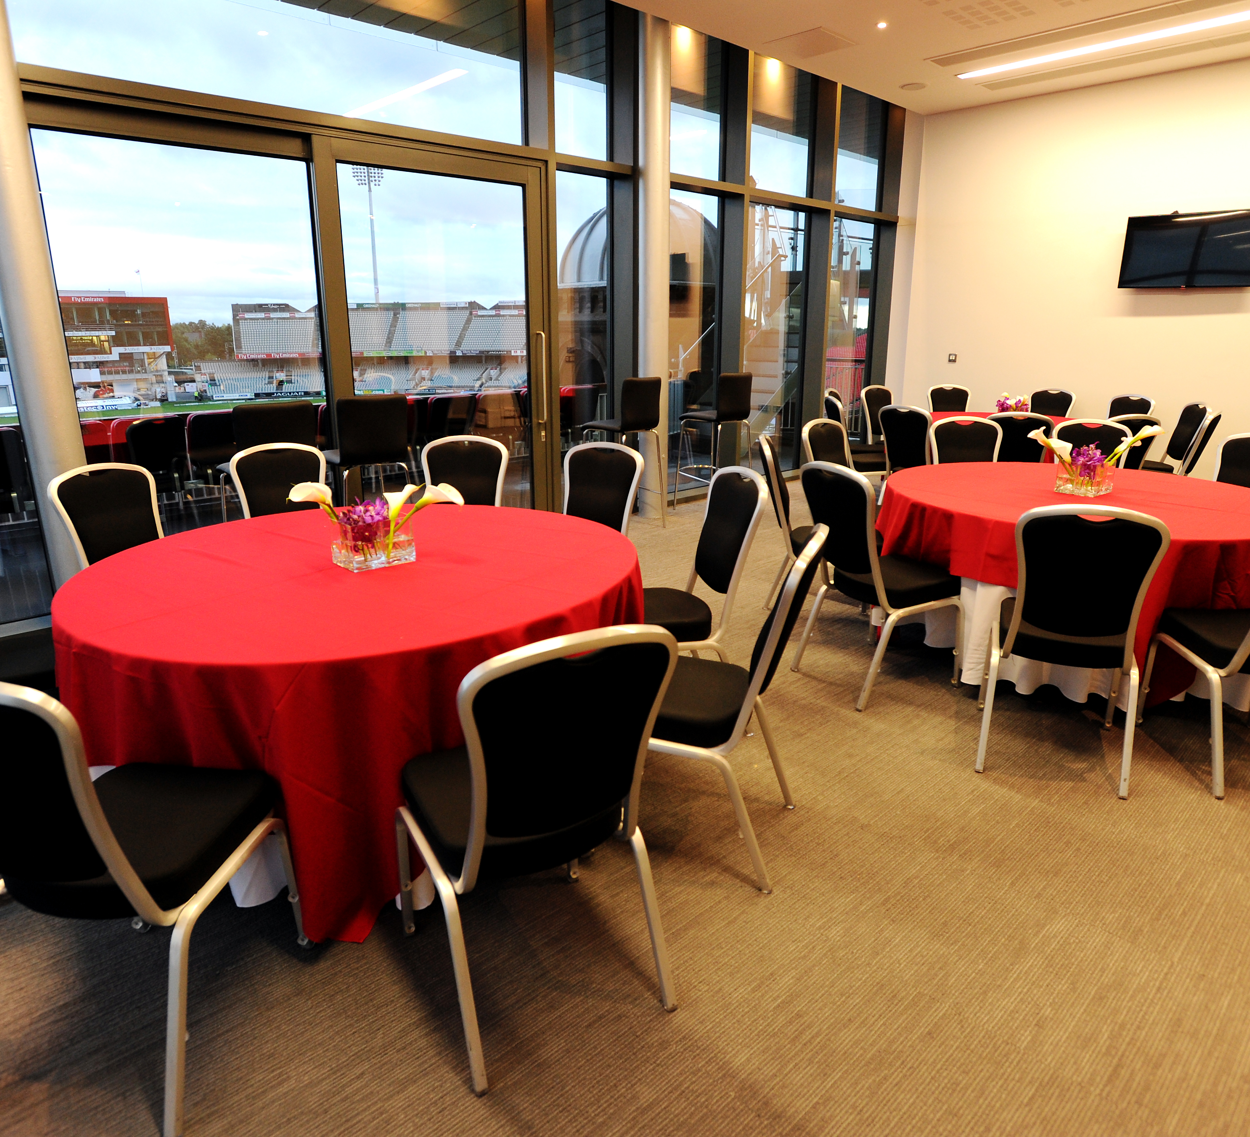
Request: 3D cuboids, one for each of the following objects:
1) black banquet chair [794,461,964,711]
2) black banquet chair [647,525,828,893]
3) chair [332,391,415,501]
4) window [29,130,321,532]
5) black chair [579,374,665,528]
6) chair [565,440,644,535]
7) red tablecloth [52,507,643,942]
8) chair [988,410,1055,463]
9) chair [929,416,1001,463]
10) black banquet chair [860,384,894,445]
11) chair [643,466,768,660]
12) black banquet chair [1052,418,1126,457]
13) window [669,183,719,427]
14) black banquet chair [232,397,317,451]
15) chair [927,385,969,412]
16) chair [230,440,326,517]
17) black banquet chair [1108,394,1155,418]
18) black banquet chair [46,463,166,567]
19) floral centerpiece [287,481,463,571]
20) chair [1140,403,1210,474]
[{"bbox_3d":[1.088,0.017,3.424,0.570,0.963,0.464,-8,18,-25],"label":"black banquet chair"},{"bbox_3d":[0.234,0.328,2.259,0.575,0.945,0.455,6,17,19],"label":"black banquet chair"},{"bbox_3d":[-1.512,-0.424,4.570,0.500,1.100,0.450,15,22,41],"label":"chair"},{"bbox_3d":[-2.253,-1.059,4.442,1.310,2.268,0.081,-15,22,-41],"label":"window"},{"bbox_3d":[-0.006,-0.846,5.985,0.450,1.100,0.500,-14,22,-40],"label":"black chair"},{"bbox_3d":[-0.205,-0.072,3.704,0.464,0.948,0.570,7,18,23],"label":"chair"},{"bbox_3d":[-0.808,0.338,2.716,1.754,0.751,1.754,0,16,0],"label":"red tablecloth"},{"bbox_3d":[2.663,-0.656,5.664,0.460,0.930,0.560,4,17,14],"label":"chair"},{"bbox_3d":[1.936,-0.345,4.477,0.455,0.945,0.575,0,16,0],"label":"chair"},{"bbox_3d":[2.454,-1.176,7.397,0.460,0.930,0.560,-8,18,-24],"label":"black banquet chair"},{"bbox_3d":[0.194,0.085,3.150,0.570,0.958,0.464,-7,18,-21],"label":"chair"},{"bbox_3d":[2.665,-0.367,4.713,0.464,0.948,0.570,8,18,26],"label":"black banquet chair"},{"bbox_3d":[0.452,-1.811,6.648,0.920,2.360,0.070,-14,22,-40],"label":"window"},{"bbox_3d":[-1.791,-0.309,4.139,0.420,1.080,0.470,-14,22,-40],"label":"black banquet chair"},{"bbox_3d":[3.098,-1.222,7.602,0.470,0.940,0.560,1,16,2],"label":"chair"},{"bbox_3d":[-1.471,-0.053,3.643,0.470,0.940,0.560,-10,19,-29],"label":"chair"},{"bbox_3d":[4.000,-0.978,6.765,0.560,0.940,0.470,-7,18,-22],"label":"black banquet chair"},{"bbox_3d":[-1.850,0.078,3.198,0.560,0.940,0.470,10,19,30],"label":"black banquet chair"},{"bbox_3d":[-0.790,-0.147,2.573,0.534,0.257,0.302,-4,17,-11],"label":"floral centerpiece"},{"bbox_3d":[3.923,-0.775,6.070,0.560,0.930,0.460,5,17,16],"label":"chair"}]

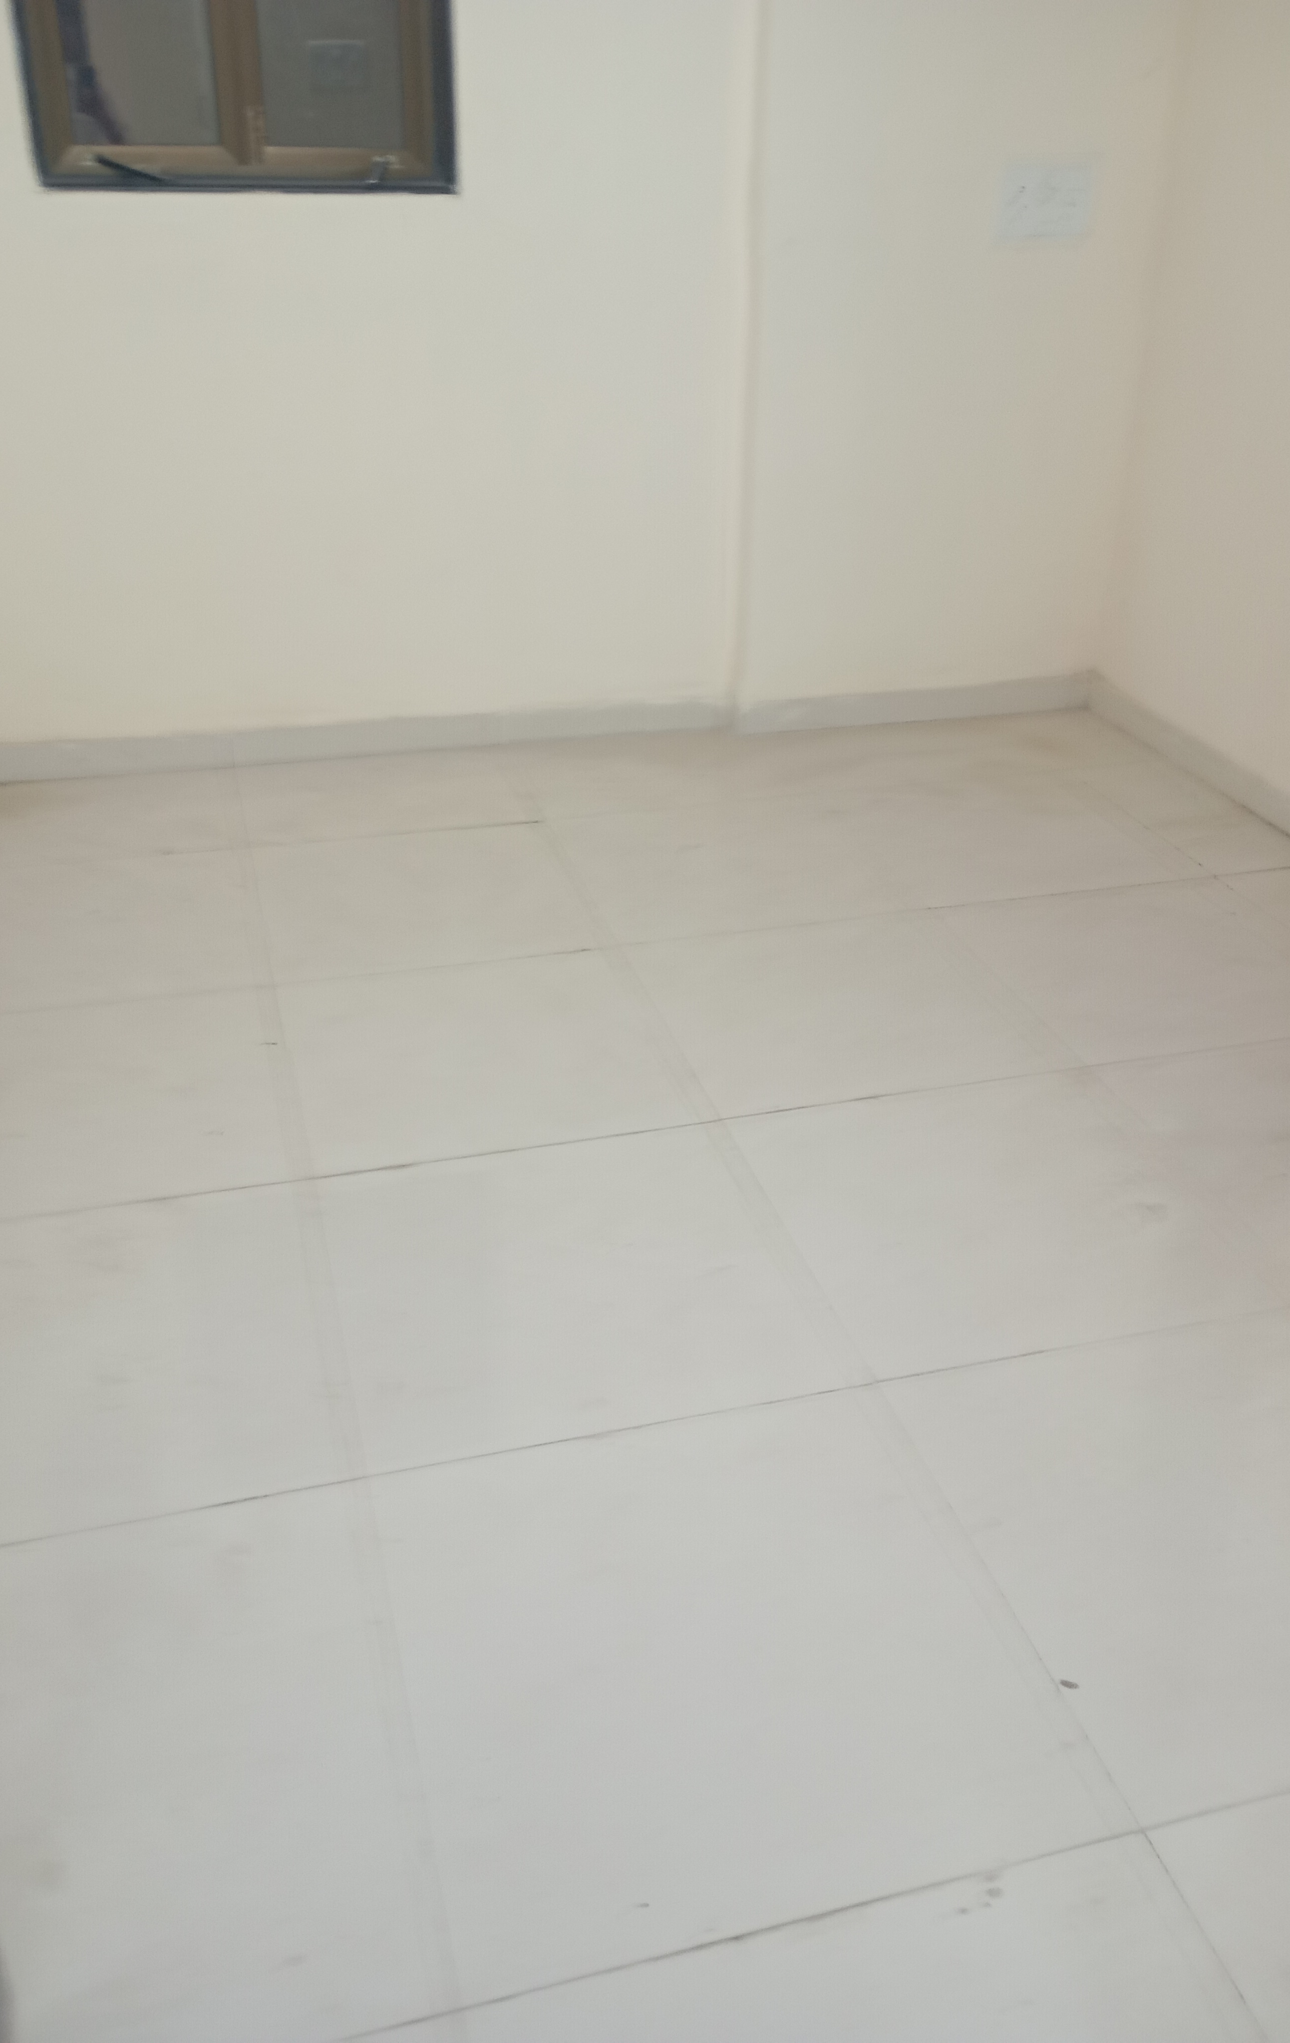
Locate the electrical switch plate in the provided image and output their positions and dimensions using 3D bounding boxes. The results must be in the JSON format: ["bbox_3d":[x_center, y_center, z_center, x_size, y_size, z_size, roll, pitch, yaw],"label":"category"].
[{"bbox_3d":[0.860,-1.756,3.544,0.205,0.148,0.018,-7,29,-13],"label":"electrical switch plate"}]

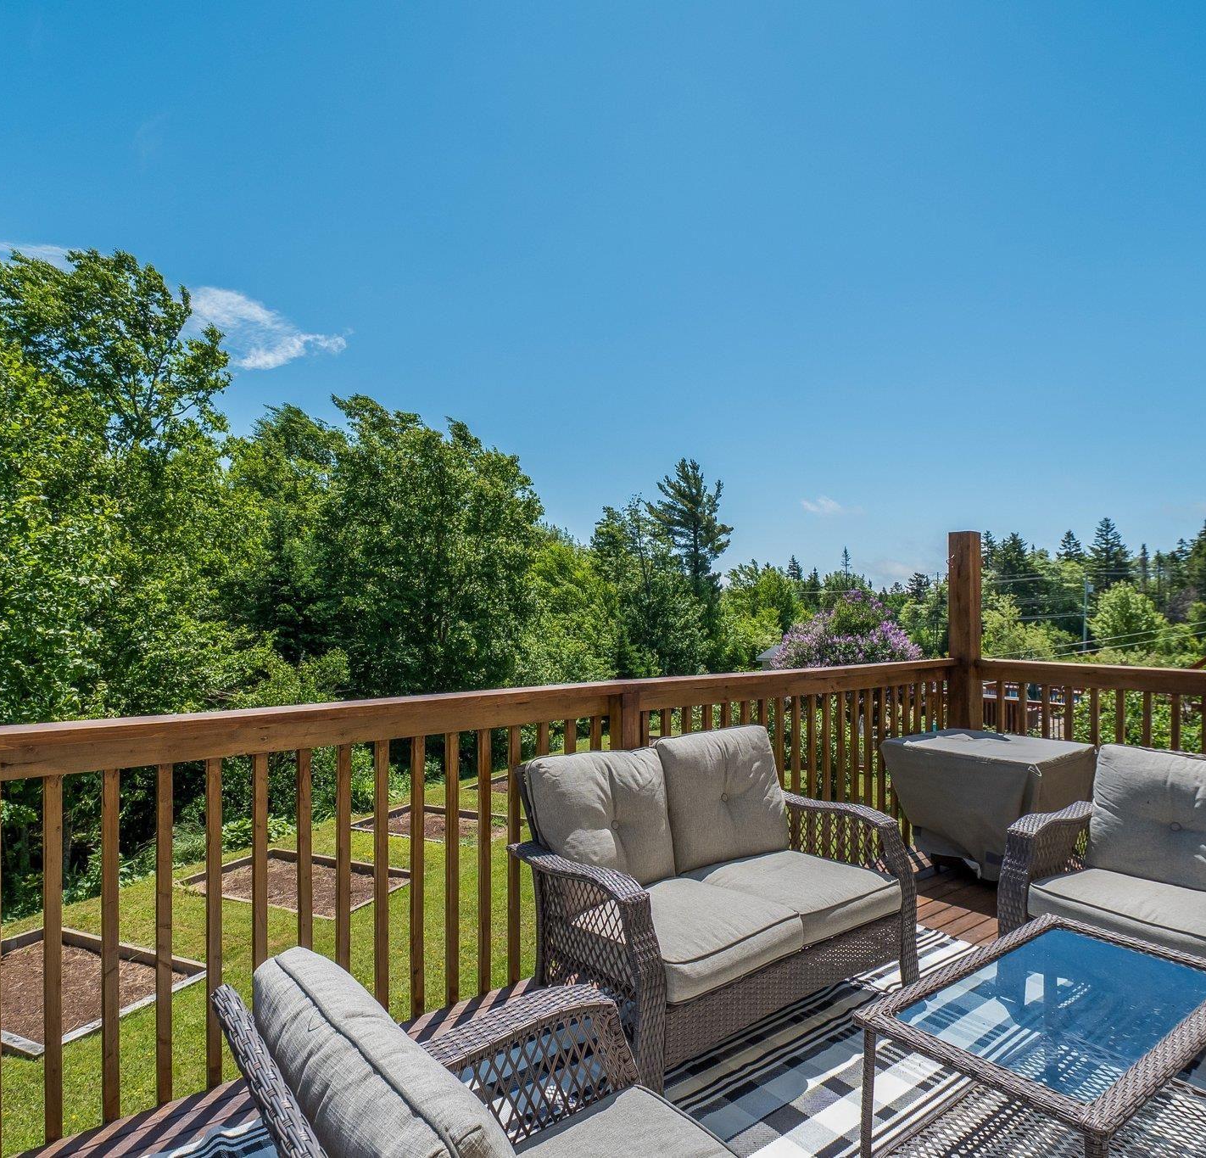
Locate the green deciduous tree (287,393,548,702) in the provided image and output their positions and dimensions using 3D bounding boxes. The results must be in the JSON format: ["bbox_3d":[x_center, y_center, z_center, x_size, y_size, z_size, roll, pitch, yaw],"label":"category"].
[{"bbox_3d":[-3.688,-0.020,14.209,5.000,7.100,5.000,1,-2,-15],"label":"green deciduous tree"}]

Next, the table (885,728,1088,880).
[{"bbox_3d":[2.000,1.181,3.702,0.700,0.710,0.740,2,-3,-43],"label":"table"}]

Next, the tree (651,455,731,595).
[{"bbox_3d":[3.750,-0.539,31.036,3.600,9.270,3.600,0,-2,7],"label":"tree"}]

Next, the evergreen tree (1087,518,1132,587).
[{"bbox_3d":[50.435,-0.173,72.047,4.000,11.810,4.000,-1,-2,35],"label":"evergreen tree"}]

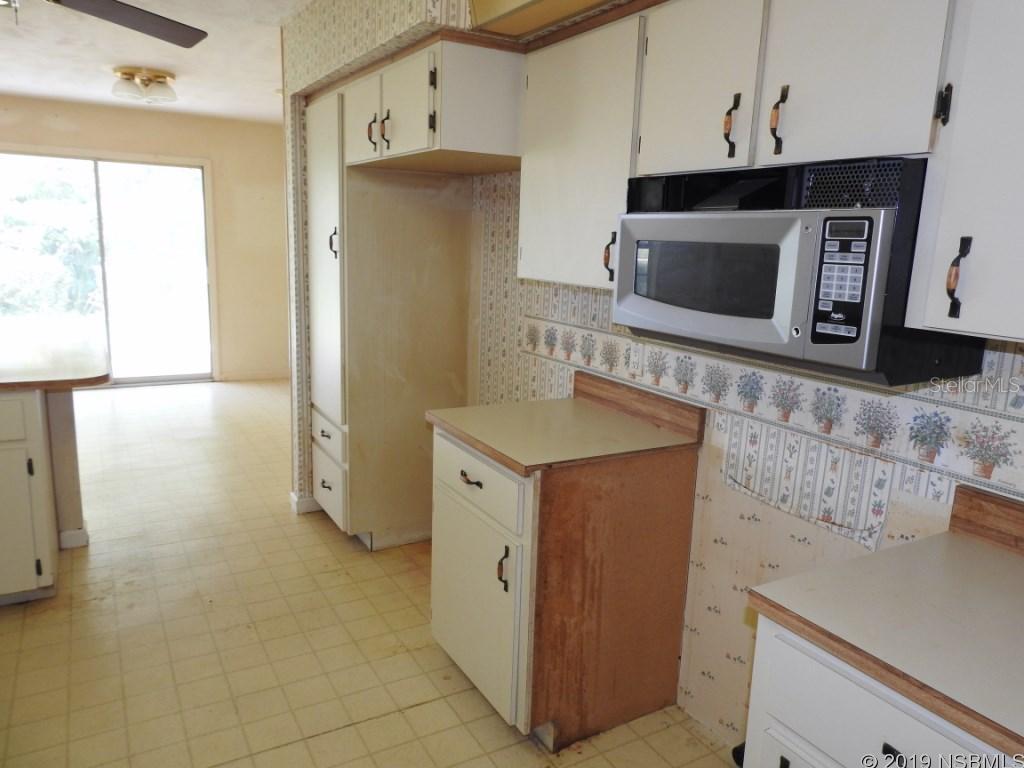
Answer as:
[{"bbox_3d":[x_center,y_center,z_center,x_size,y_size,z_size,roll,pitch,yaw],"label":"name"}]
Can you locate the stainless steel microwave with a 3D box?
[{"bbox_3d":[0.637,-0.274,1.660,0.420,0.407,0.733,-5,13,-31],"label":"stainless steel microwave"}]

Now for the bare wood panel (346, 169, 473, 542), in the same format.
[{"bbox_3d":[-0.482,-0.086,3.340,0.613,1.745,0.023,-5,13,-31],"label":"bare wood panel"}]

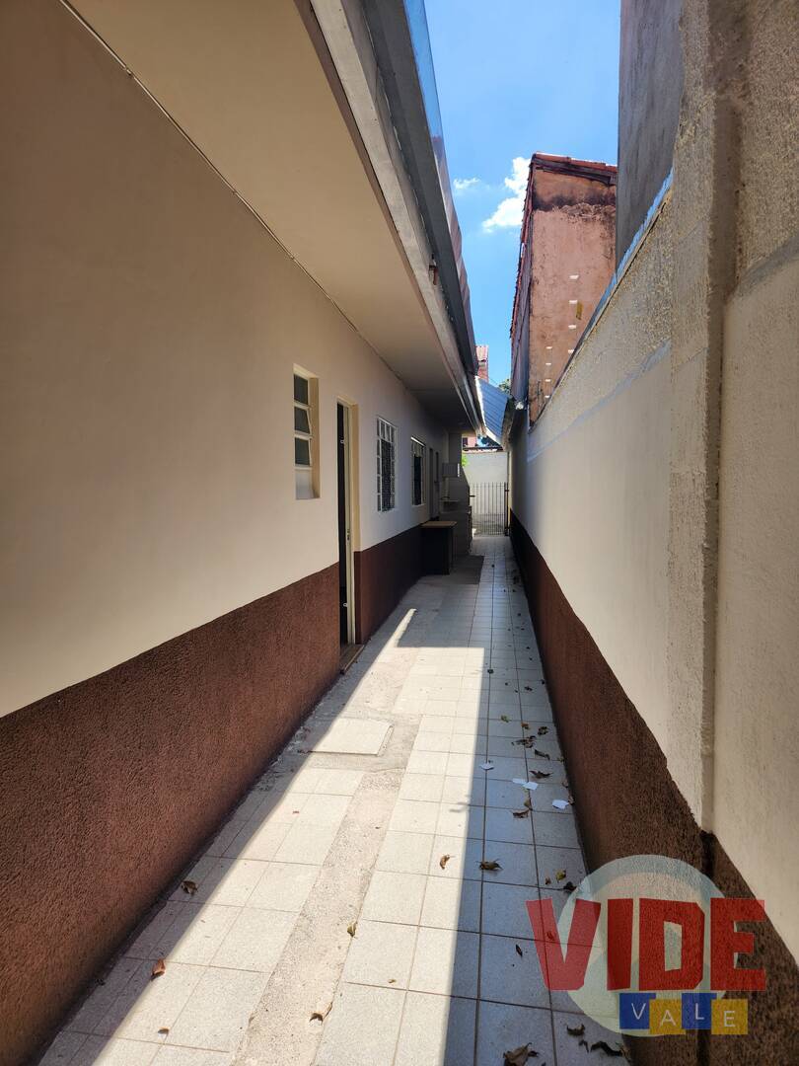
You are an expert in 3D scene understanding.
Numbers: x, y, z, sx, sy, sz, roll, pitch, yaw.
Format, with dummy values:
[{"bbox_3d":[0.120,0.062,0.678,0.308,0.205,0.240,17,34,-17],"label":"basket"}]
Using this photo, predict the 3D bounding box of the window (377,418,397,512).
[{"bbox_3d":[-0.153,-0.726,7.796,0.100,0.970,1.460,0,4,8],"label":"window"}]

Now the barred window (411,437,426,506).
[{"bbox_3d":[0.271,-0.901,10.812,0.100,0.970,1.920,0,4,8],"label":"barred window"}]

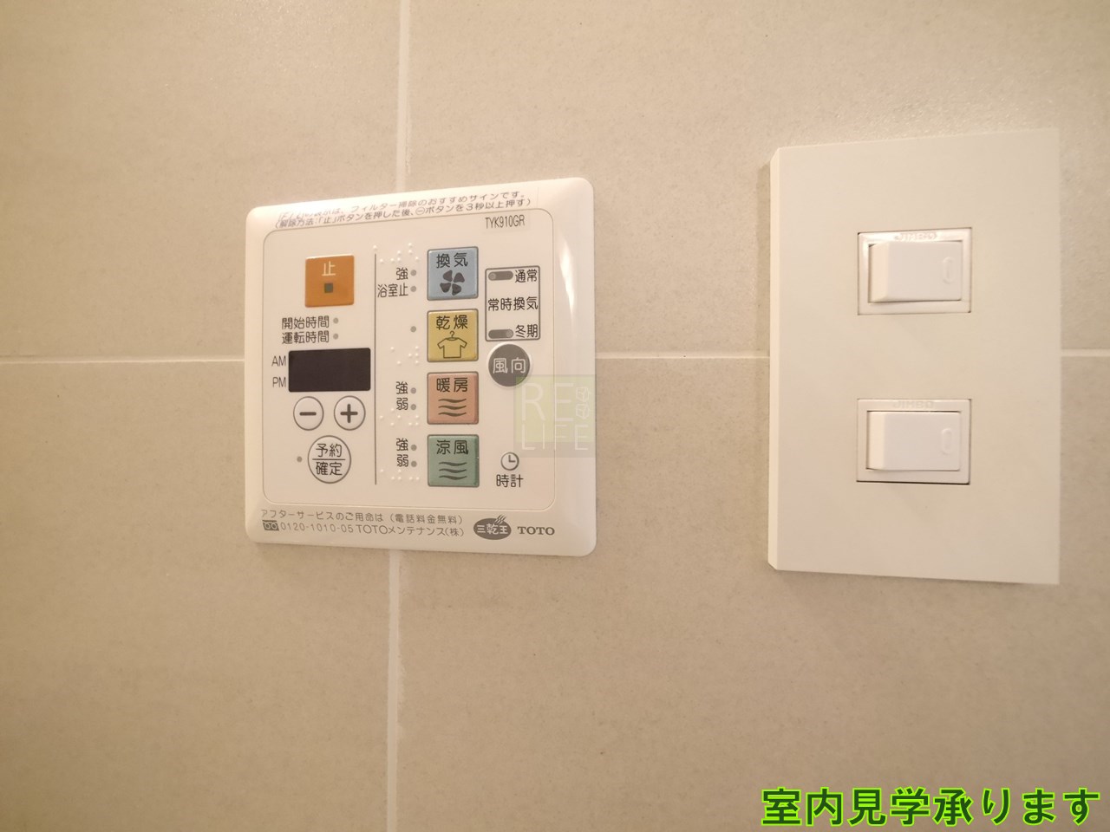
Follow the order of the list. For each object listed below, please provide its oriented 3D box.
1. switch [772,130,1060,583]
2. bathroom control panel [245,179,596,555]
[{"bbox_3d":[0.098,-0.016,0.125,0.070,0.120,0.010,0,0,8],"label":"switch"},{"bbox_3d":[-0.048,-0.015,0.144,0.121,0.117,0.011,0,0,8],"label":"bathroom control panel"}]

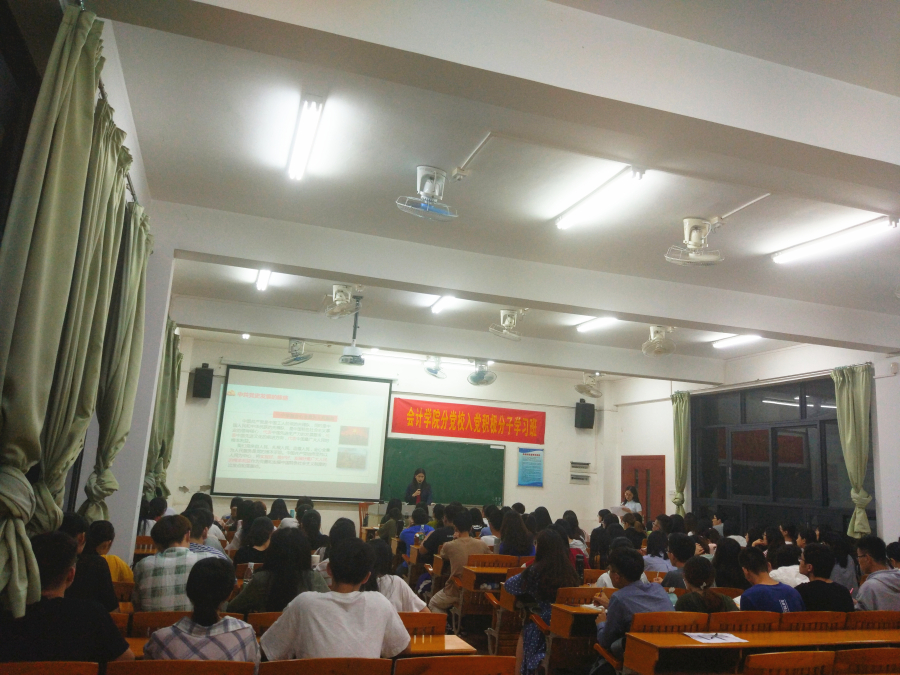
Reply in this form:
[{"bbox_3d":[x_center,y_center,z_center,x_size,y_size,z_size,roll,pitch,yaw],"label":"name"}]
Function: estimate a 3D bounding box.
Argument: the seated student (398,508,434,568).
[{"bbox_3d":[-0.447,2.828,9.479,0.500,1.180,0.720,7,-11,-17],"label":"seated student"}]

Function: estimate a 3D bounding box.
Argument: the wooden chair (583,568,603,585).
[{"bbox_3d":[1.253,2.559,6.580,0.550,0.820,0.700,7,-11,-17],"label":"wooden chair"}]

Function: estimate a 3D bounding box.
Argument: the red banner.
[{"bbox_3d":[0.419,1.628,13.982,3.092,0.638,0.020,7,-12,-17],"label":"red banner"}]

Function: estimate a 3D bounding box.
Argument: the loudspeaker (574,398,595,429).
[{"bbox_3d":[2.698,1.539,14.551,0.290,0.560,0.280,5,-12,-9],"label":"loudspeaker"}]

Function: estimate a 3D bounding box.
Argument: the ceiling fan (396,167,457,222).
[{"bbox_3d":[-0.153,-1.000,5.188,0.460,0.380,0.450,6,-11,-11],"label":"ceiling fan"}]

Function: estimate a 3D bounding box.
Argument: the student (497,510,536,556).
[{"bbox_3d":[0.711,2.510,7.777,0.450,1.260,0.680,7,-11,-17],"label":"student"}]

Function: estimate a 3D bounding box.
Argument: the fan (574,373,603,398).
[{"bbox_3d":[2.218,0.777,11.633,0.480,0.420,0.460,0,-11,20],"label":"fan"}]

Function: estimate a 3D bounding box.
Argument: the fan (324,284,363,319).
[{"bbox_3d":[-1.295,-0.422,8.810,0.440,0.410,0.440,3,-11,1],"label":"fan"}]

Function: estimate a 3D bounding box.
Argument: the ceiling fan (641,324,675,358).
[{"bbox_3d":[2.779,0.044,9.694,0.460,0.400,0.460,8,-12,-22],"label":"ceiling fan"}]

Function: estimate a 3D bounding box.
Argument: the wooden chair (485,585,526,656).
[{"bbox_3d":[0.578,2.479,6.377,0.560,0.820,0.720,7,-11,-17],"label":"wooden chair"}]

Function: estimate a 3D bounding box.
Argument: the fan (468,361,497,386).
[{"bbox_3d":[0.589,0.570,13.033,0.480,0.470,0.480,7,-12,-17],"label":"fan"}]

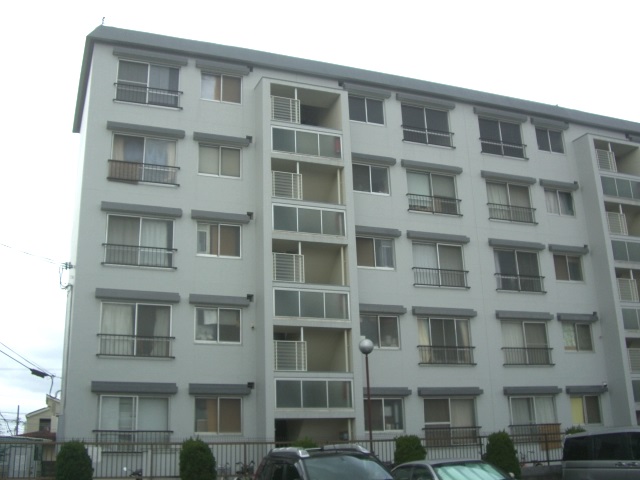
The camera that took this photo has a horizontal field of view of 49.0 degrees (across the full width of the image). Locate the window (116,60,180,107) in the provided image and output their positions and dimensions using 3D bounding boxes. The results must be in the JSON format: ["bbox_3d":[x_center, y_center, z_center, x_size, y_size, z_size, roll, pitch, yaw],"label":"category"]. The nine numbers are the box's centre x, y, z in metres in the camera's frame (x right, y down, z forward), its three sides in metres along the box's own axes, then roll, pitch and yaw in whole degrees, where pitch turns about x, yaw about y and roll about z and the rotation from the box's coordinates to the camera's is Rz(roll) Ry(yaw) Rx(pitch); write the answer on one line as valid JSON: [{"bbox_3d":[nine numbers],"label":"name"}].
[{"bbox_3d":[-5.433,-4.948,22.297,2.010,1.563,0.150,5,-18,-21],"label":"window"}]

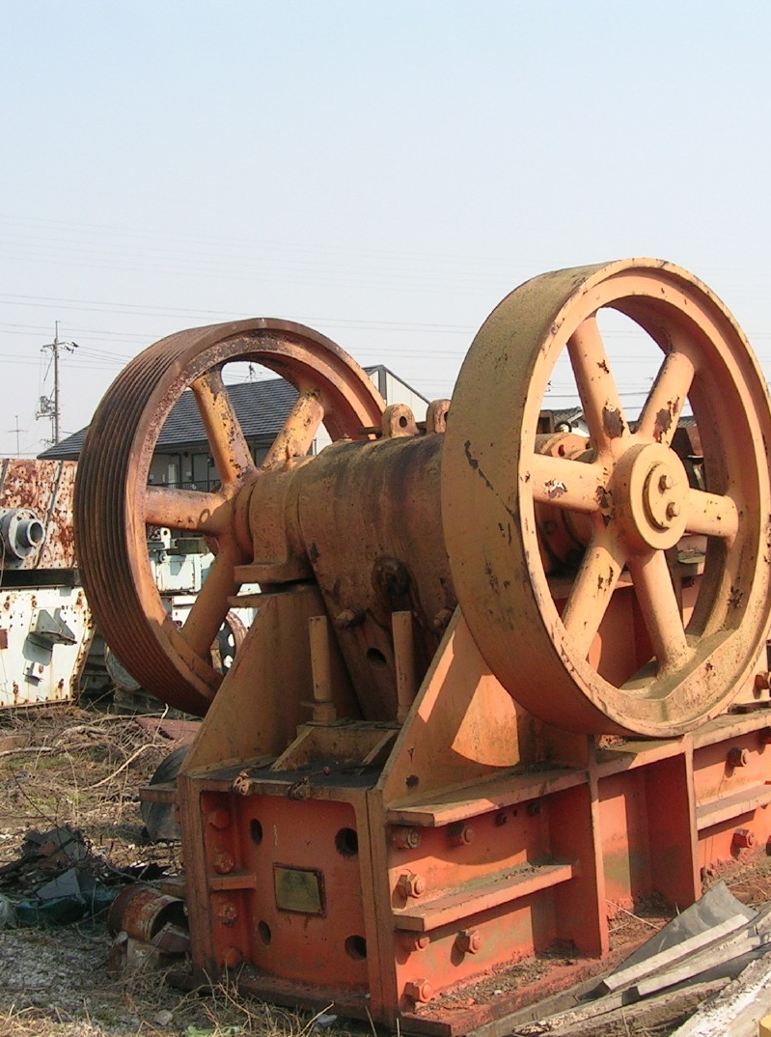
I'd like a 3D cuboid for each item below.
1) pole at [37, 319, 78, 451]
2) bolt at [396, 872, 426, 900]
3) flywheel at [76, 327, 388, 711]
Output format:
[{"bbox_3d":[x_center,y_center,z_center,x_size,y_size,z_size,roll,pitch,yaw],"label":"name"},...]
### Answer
[{"bbox_3d":[-19.023,-4.644,112.000,2.200,13.700,1.100,-1,0,44],"label":"pole"},{"bbox_3d":[0.073,0.958,4.986,0.054,0.064,0.060,-3,2,42],"label":"bolt"},{"bbox_3d":[-0.421,0.004,6.214,0.241,1.280,1.280,-3,2,42],"label":"flywheel"}]

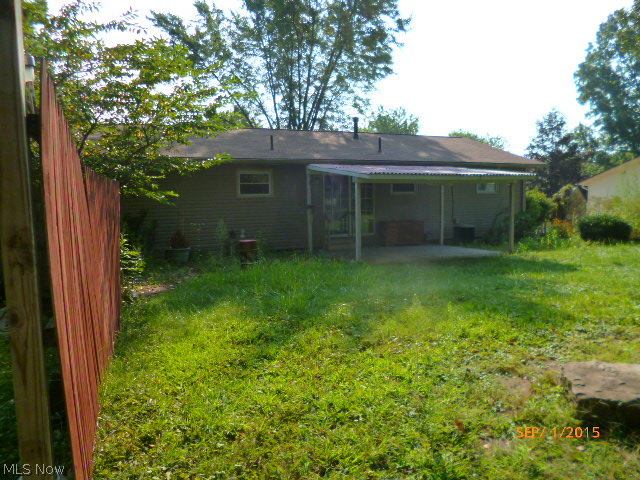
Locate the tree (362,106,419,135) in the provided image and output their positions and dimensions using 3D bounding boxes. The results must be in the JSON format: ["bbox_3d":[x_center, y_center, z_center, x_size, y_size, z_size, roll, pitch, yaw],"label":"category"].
[{"bbox_3d":[5.095,-5.708,33.000,5.200,8.440,5.200,0,5,9],"label":"tree"}]

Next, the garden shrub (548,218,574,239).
[{"bbox_3d":[8.981,-0.418,16.500,0.970,0.840,0.850,2,6,29],"label":"garden shrub"}]

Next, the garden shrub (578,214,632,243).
[{"bbox_3d":[10.295,-0.406,16.000,1.950,1.030,1.700,2,6,33],"label":"garden shrub"}]

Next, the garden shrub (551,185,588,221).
[{"bbox_3d":[11.201,-1.555,20.000,1.650,1.890,1.600,2,6,29],"label":"garden shrub"}]

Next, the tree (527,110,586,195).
[{"bbox_3d":[14.331,-4.473,27.000,3.700,6.820,3.600,2,6,28],"label":"tree"}]

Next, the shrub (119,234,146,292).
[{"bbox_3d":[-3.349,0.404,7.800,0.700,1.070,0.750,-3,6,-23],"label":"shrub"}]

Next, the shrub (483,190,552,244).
[{"bbox_3d":[7.292,-0.854,16.300,2.450,2.080,2.100,1,6,24],"label":"shrub"}]

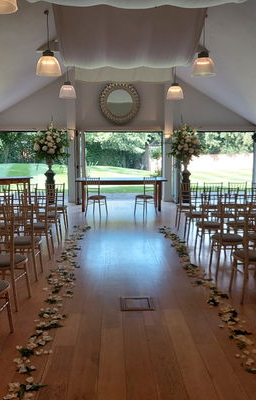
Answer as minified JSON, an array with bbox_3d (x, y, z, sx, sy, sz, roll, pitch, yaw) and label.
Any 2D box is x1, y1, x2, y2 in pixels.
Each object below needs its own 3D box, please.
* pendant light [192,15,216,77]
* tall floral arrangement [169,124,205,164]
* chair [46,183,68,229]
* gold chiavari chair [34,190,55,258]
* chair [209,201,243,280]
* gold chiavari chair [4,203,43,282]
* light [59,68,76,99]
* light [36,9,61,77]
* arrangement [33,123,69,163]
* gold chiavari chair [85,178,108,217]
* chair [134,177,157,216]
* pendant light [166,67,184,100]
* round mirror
[{"bbox_3d":[1.235,-2.493,4.686,0.400,0.930,0.400,-1,11,-3],"label":"pendant light"},{"bbox_3d":[1.569,-1.476,7.714,0.948,1.049,0.872,0,9,0],"label":"tall floral arrangement"},{"bbox_3d":[-1.330,0.118,5.537,0.400,0.915,0.420,0,9,-1],"label":"chair"},{"bbox_3d":[-1.240,0.347,4.095,0.400,0.915,0.420,0,9,-1],"label":"gold chiavari chair"},{"bbox_3d":[1.205,0.446,3.467,0.400,0.915,0.420,0,9,-1],"label":"chair"},{"bbox_3d":[-1.267,0.496,3.535,0.400,0.925,0.420,0,11,-2],"label":"gold chiavari chair"},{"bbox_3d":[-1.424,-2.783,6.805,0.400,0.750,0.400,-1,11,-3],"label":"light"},{"bbox_3d":[-1.290,-2.529,4.662,0.405,1.000,0.405,0,9,0],"label":"light"},{"bbox_3d":[-2.060,-1.528,7.706,0.947,1.047,0.871,0,9,0],"label":"arrangement"},{"bbox_3d":[-0.710,-0.058,6.503,0.400,0.925,0.420,6,12,28],"label":"gold chiavari chair"},{"bbox_3d":[0.403,-0.068,6.556,0.400,0.925,0.420,-8,13,-38],"label":"chair"},{"bbox_3d":[1.137,-2.863,6.938,0.410,0.864,0.410,0,9,0],"label":"pendant light"},{"bbox_3d":[-0.216,-2.671,8.005,1.130,1.130,0.070,-1,11,-3],"label":"round mirror"}]

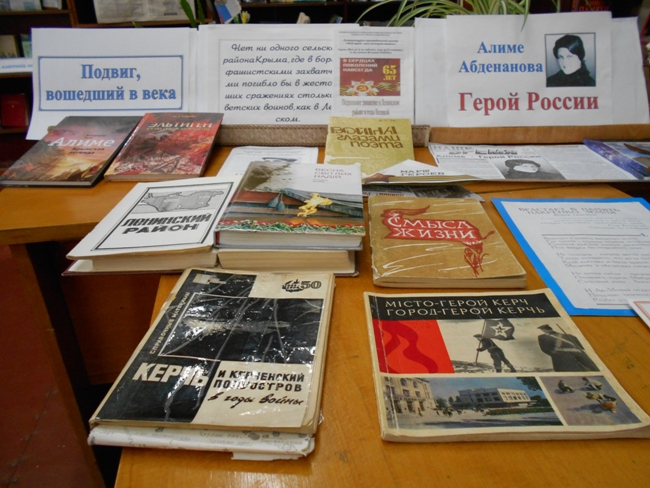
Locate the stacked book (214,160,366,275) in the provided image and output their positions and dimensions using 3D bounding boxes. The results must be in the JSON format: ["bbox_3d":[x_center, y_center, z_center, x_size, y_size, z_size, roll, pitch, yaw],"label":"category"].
[{"bbox_3d":[-0.031,-0.043,0.594,0.155,0.043,0.224,1,28,2],"label":"stacked book"}]

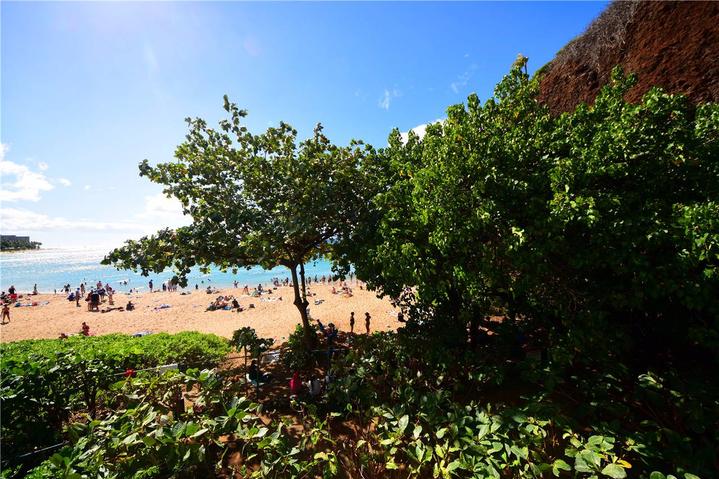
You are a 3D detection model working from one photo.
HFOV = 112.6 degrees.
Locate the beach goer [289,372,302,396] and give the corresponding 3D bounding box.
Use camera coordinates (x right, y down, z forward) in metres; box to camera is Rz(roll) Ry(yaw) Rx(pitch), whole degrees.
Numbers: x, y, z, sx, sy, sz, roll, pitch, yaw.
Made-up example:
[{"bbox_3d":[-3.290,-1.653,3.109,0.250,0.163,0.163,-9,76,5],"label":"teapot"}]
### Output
[{"bbox_3d":[-2.631,5.858,9.850,0.550,0.880,0.660,1,-2,-14],"label":"beach goer"}]

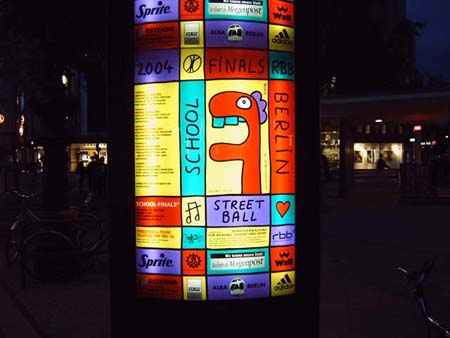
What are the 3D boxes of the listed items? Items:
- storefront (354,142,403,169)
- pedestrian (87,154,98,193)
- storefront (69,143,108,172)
[{"bbox_3d":[12.122,-1.066,38.000,3.800,2.100,0.600,0,1,0],"label":"storefront"},{"bbox_3d":[-6.058,0.206,22.000,0.520,1.720,0.360,0,1,0],"label":"pedestrian"},{"bbox_3d":[-11.914,-1.004,42.000,3.500,2.650,0.600,0,1,0],"label":"storefront"}]

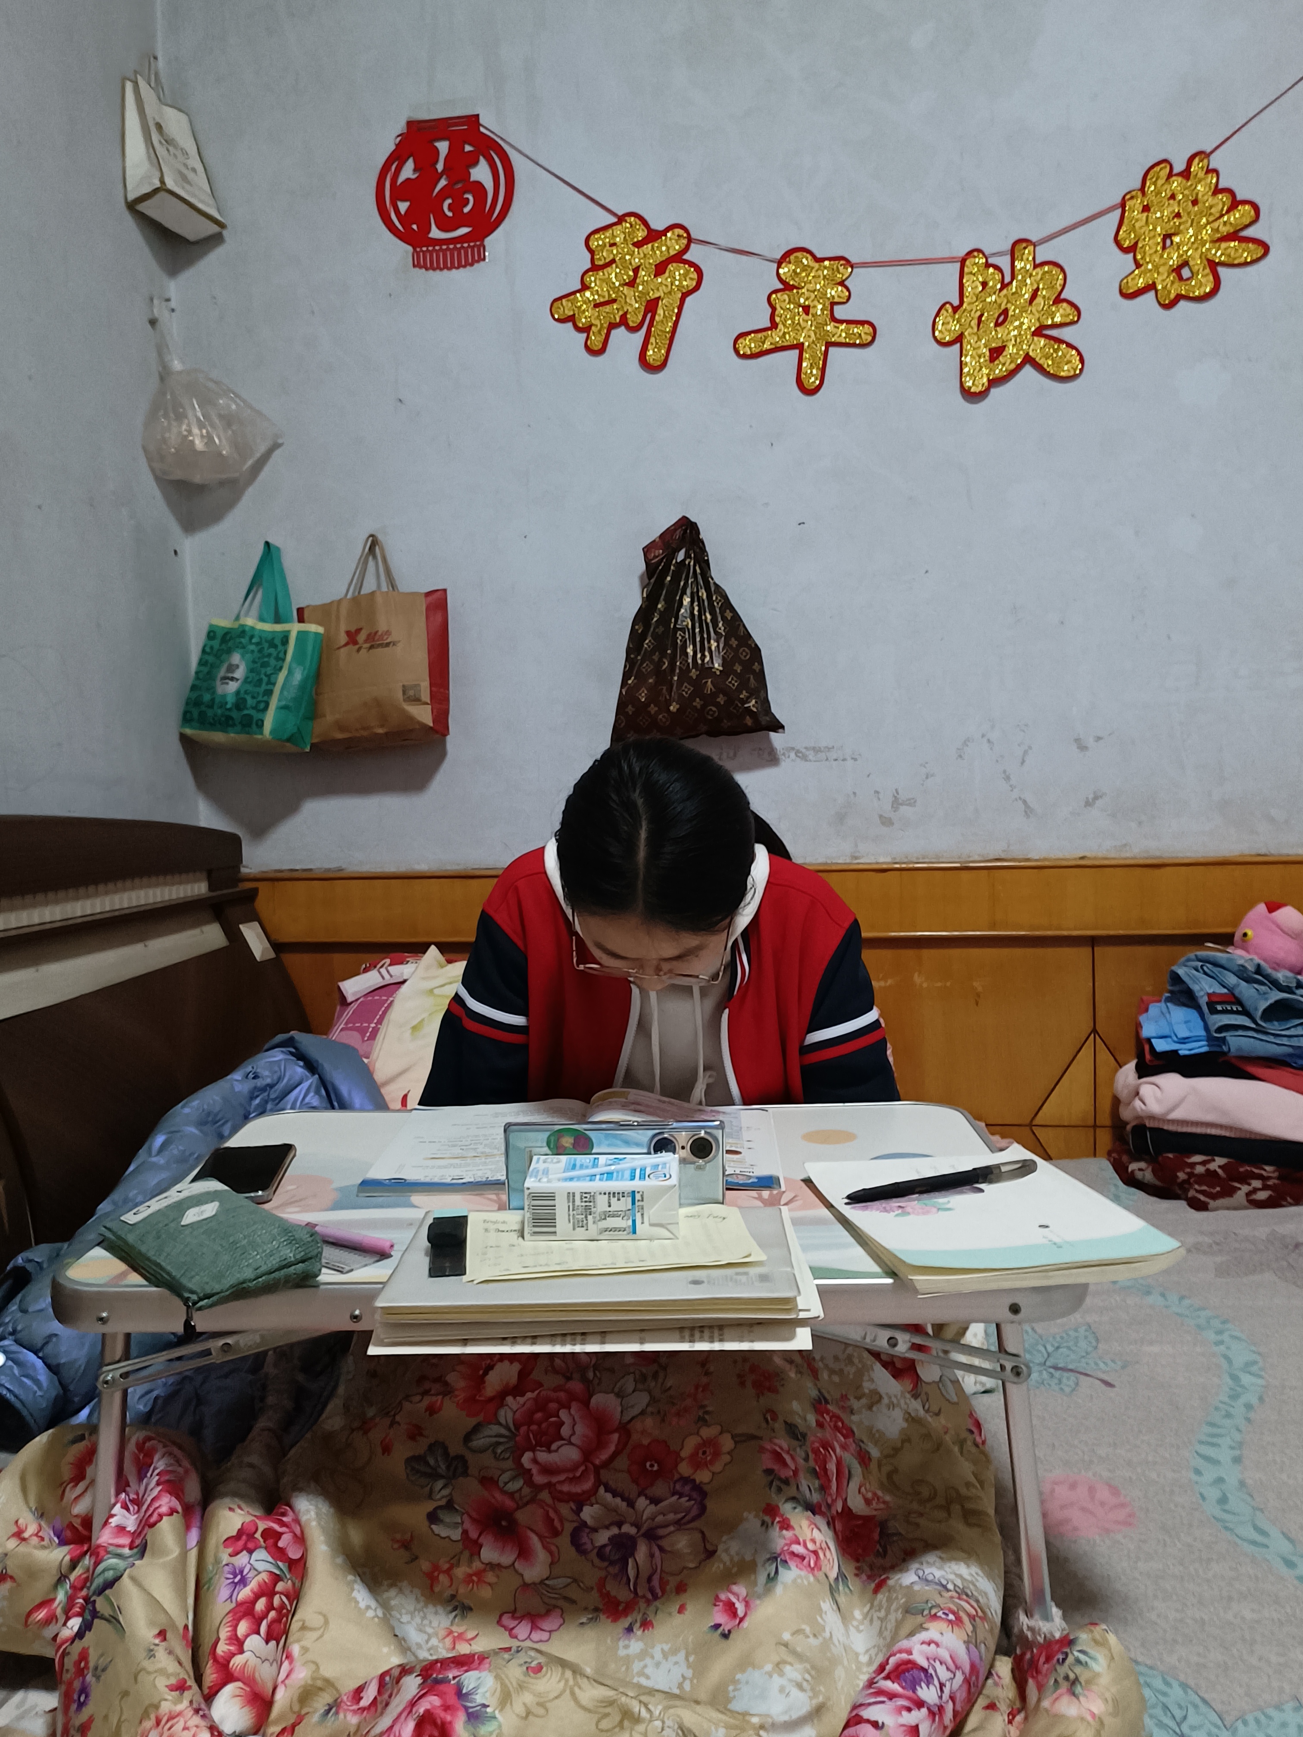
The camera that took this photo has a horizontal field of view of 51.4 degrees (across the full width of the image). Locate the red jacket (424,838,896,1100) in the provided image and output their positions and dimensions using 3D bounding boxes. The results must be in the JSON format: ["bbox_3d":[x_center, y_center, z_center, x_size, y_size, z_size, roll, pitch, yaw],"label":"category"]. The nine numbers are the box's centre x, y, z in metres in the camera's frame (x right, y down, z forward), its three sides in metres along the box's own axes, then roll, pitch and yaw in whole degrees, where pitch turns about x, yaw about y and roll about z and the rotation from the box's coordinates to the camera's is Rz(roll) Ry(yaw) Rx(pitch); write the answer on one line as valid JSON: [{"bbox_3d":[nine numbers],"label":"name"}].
[{"bbox_3d":[0.020,0.211,1.458,0.470,0.500,0.380,-1,4,0],"label":"red jacket"}]

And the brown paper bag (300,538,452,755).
[{"bbox_3d":[-0.436,-0.354,2.120,0.205,0.325,0.110,-1,4,1],"label":"brown paper bag"}]

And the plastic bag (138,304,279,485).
[{"bbox_3d":[-0.676,-0.730,2.080,0.200,0.270,0.160,-3,4,-25],"label":"plastic bag"}]

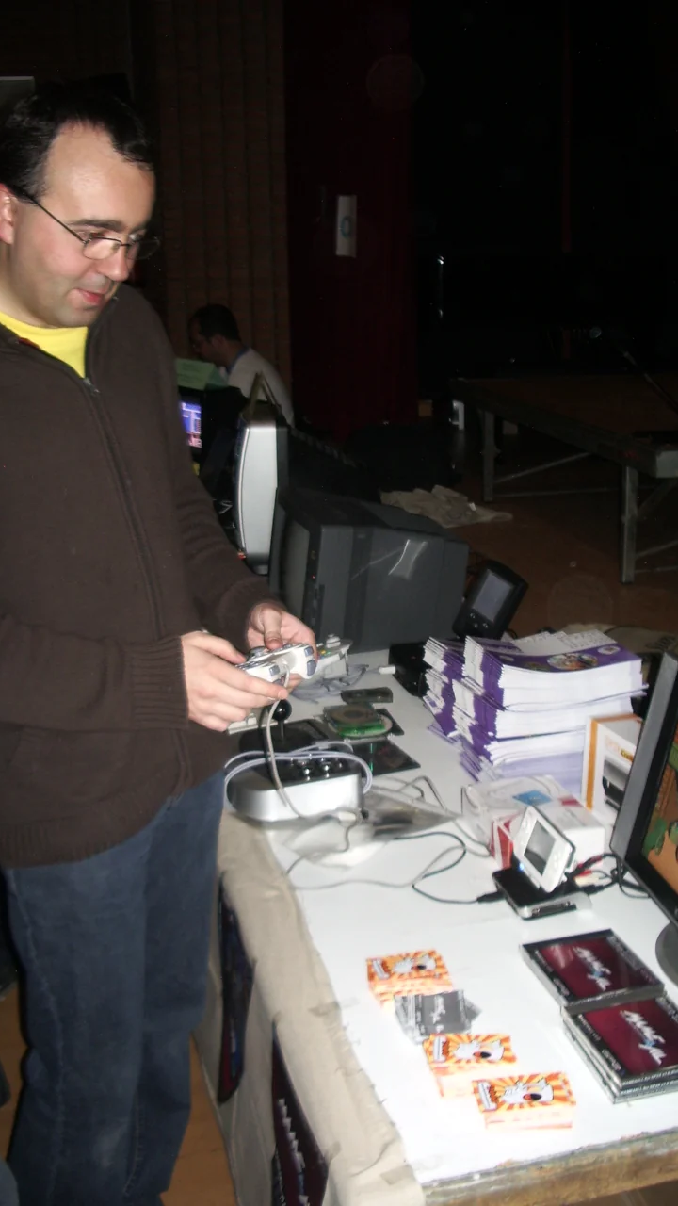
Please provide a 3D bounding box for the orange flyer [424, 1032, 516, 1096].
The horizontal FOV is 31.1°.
[{"bbox_3d":[0.148,0.505,1.332,0.093,0.022,0.068,-2,15,2],"label":"orange flyer"}]

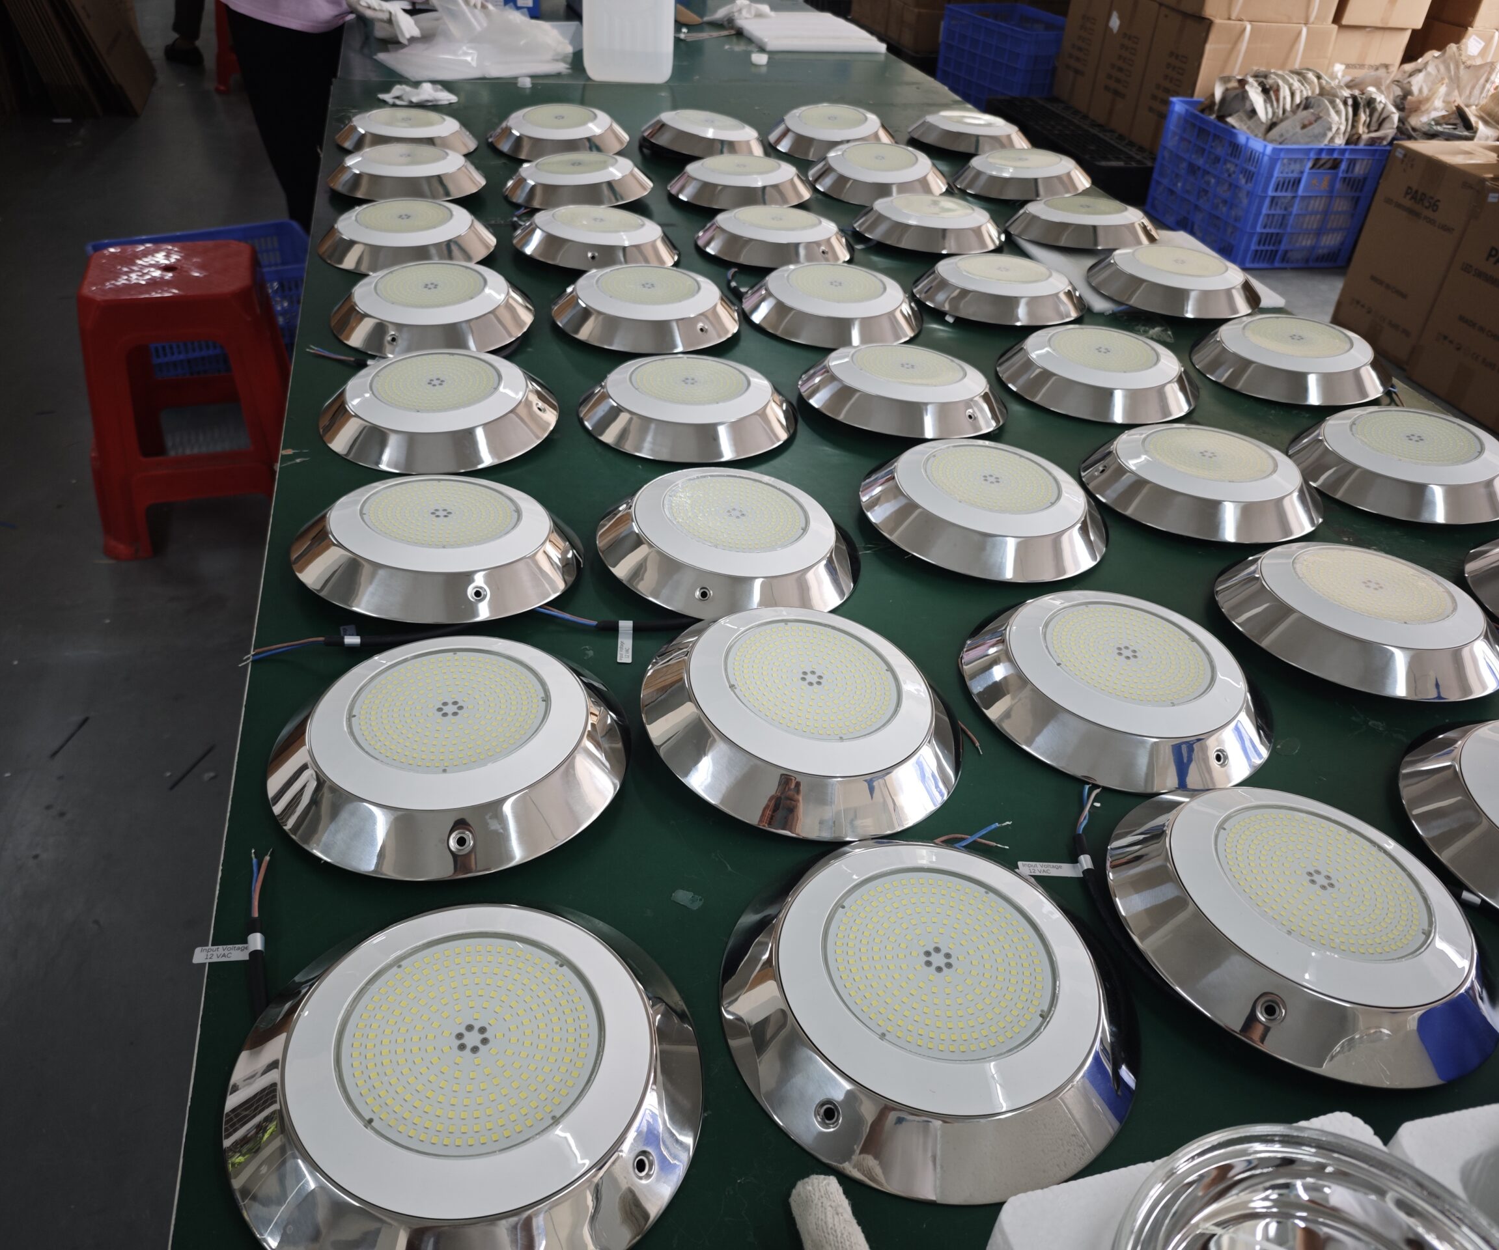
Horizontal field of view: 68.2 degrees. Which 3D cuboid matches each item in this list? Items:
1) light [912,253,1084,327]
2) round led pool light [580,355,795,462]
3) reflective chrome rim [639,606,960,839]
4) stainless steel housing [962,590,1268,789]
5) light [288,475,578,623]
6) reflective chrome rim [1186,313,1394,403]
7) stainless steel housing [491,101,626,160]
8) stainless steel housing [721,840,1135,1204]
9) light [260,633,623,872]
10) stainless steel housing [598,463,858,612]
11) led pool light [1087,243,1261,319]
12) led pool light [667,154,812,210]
[{"bbox_3d":[0.343,-0.463,1.517,0.238,0.035,0.238,4,35,0],"label":"light"},{"bbox_3d":[-0.063,-0.238,1.165,0.230,0.029,0.230,5,36,0],"label":"round led pool light"},{"bbox_3d":[0.041,0.051,0.778,0.230,0.029,0.230,12,38,0],"label":"reflective chrome rim"},{"bbox_3d":[0.277,0.035,0.825,0.230,0.029,0.230,6,36,0],"label":"stainless steel housing"},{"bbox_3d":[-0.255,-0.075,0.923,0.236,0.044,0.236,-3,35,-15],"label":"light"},{"bbox_3d":[0.679,-0.338,1.388,0.238,0.035,0.238,2,37,0],"label":"reflective chrome rim"},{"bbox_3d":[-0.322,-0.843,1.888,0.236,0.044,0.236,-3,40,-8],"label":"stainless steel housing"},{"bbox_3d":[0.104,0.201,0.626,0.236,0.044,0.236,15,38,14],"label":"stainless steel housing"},{"bbox_3d":[-0.196,0.069,0.734,0.235,0.041,0.235,5,36,0],"label":"light"},{"bbox_3d":[-0.015,-0.080,0.986,0.238,0.035,0.238,10,36,0],"label":"stainless steel housing"},{"bbox_3d":[0.583,-0.477,1.515,0.230,0.029,0.230,4,37,0],"label":"led pool light"},{"bbox_3d":[-0.013,-0.725,1.794,0.235,0.041,0.235,4,38,1],"label":"led pool light"}]

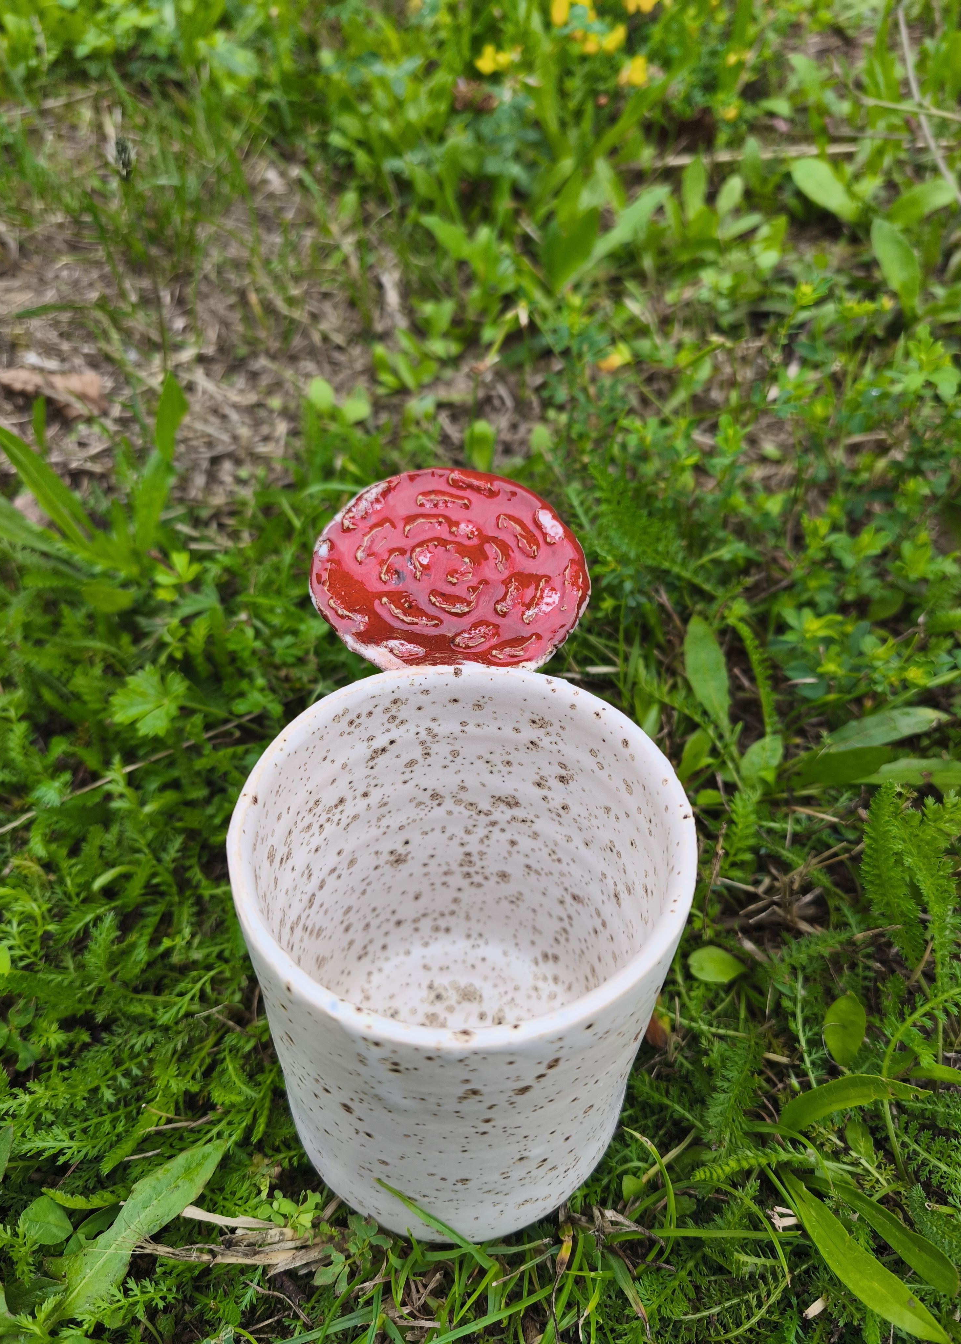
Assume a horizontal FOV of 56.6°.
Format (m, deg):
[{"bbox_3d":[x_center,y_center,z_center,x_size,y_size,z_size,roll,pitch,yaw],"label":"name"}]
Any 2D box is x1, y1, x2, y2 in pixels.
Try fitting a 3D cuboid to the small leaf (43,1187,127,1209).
[{"bbox_3d":[-0.087,0.114,0.195,0.018,0.004,0.006,3,43,0],"label":"small leaf"}]

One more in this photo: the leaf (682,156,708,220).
[{"bbox_3d":[0.134,-0.302,0.558,0.016,0.010,0.051,3,75,9],"label":"leaf"}]

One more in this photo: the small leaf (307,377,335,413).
[{"bbox_3d":[-0.087,-0.151,0.488,0.015,0.017,0.010,1,41,0],"label":"small leaf"}]

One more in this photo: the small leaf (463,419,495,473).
[{"bbox_3d":[-0.001,-0.113,0.445,0.016,0.025,0.011,1,41,0],"label":"small leaf"}]

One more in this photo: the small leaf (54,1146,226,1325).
[{"bbox_3d":[-0.070,0.114,0.183,0.015,0.005,0.042,39,65,18],"label":"small leaf"}]

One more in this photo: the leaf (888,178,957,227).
[{"bbox_3d":[0.346,-0.368,0.700,0.052,0.030,0.026,-16,44,-18],"label":"leaf"}]

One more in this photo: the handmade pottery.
[{"bbox_3d":[-0.004,0.067,0.200,0.085,0.108,0.085,2,43,-1],"label":"handmade pottery"}]

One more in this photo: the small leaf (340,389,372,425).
[{"bbox_3d":[-0.061,-0.130,0.438,0.015,0.005,0.019,-1,68,-5],"label":"small leaf"}]

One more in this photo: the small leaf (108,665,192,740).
[{"bbox_3d":[-0.105,0.010,0.284,0.023,0.006,0.026,-8,59,-11],"label":"small leaf"}]

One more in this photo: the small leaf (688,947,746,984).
[{"bbox_3d":[0.060,0.075,0.228,0.015,0.004,0.009,4,42,4],"label":"small leaf"}]

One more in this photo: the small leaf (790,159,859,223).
[{"bbox_3d":[0.266,-0.372,0.689,0.065,0.010,0.024,33,87,-13],"label":"small leaf"}]

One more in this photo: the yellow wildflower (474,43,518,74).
[{"bbox_3d":[0.013,-0.481,0.700,0.033,0.021,0.025,1,41,0],"label":"yellow wildflower"}]

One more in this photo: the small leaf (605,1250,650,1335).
[{"bbox_3d":[0.031,0.131,0.189,0.005,0.004,0.016,-18,62,-21],"label":"small leaf"}]

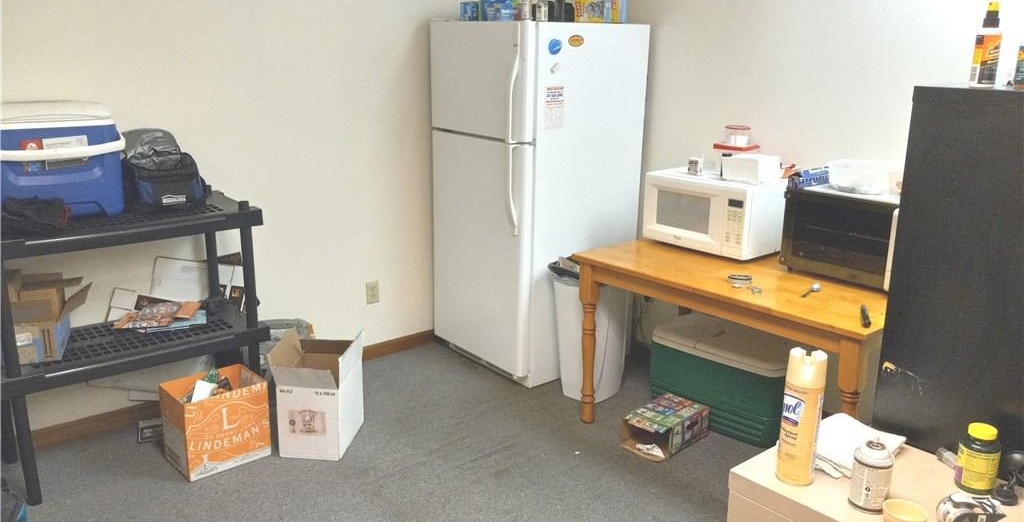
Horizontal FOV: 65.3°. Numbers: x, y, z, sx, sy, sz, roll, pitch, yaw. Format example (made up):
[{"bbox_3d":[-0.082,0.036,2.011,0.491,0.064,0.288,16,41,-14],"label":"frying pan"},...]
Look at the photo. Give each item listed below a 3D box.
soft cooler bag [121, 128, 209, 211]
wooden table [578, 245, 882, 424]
[{"bbox_3d":[-1.381,-0.364,3.148,0.300,0.307,0.220,-11,18,-38],"label":"soft cooler bag"},{"bbox_3d":[0.930,0.403,3.156,0.746,0.735,1.246,-11,19,-38],"label":"wooden table"}]

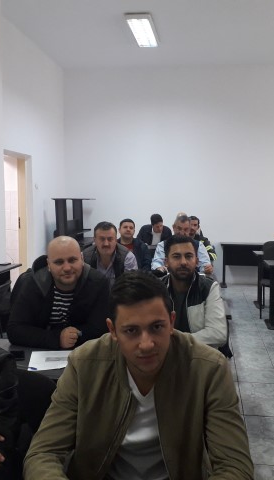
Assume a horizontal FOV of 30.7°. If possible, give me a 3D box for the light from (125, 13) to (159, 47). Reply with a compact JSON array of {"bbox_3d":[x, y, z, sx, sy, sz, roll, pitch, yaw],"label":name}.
[{"bbox_3d":[0.091,-2.818,6.772,0.330,0.080,1.240,1,5,8],"label":"light"}]

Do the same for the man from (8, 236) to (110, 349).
[{"bbox_3d":[-0.367,0.626,2.580,0.550,1.280,0.800,-1,4,-3],"label":"man"}]

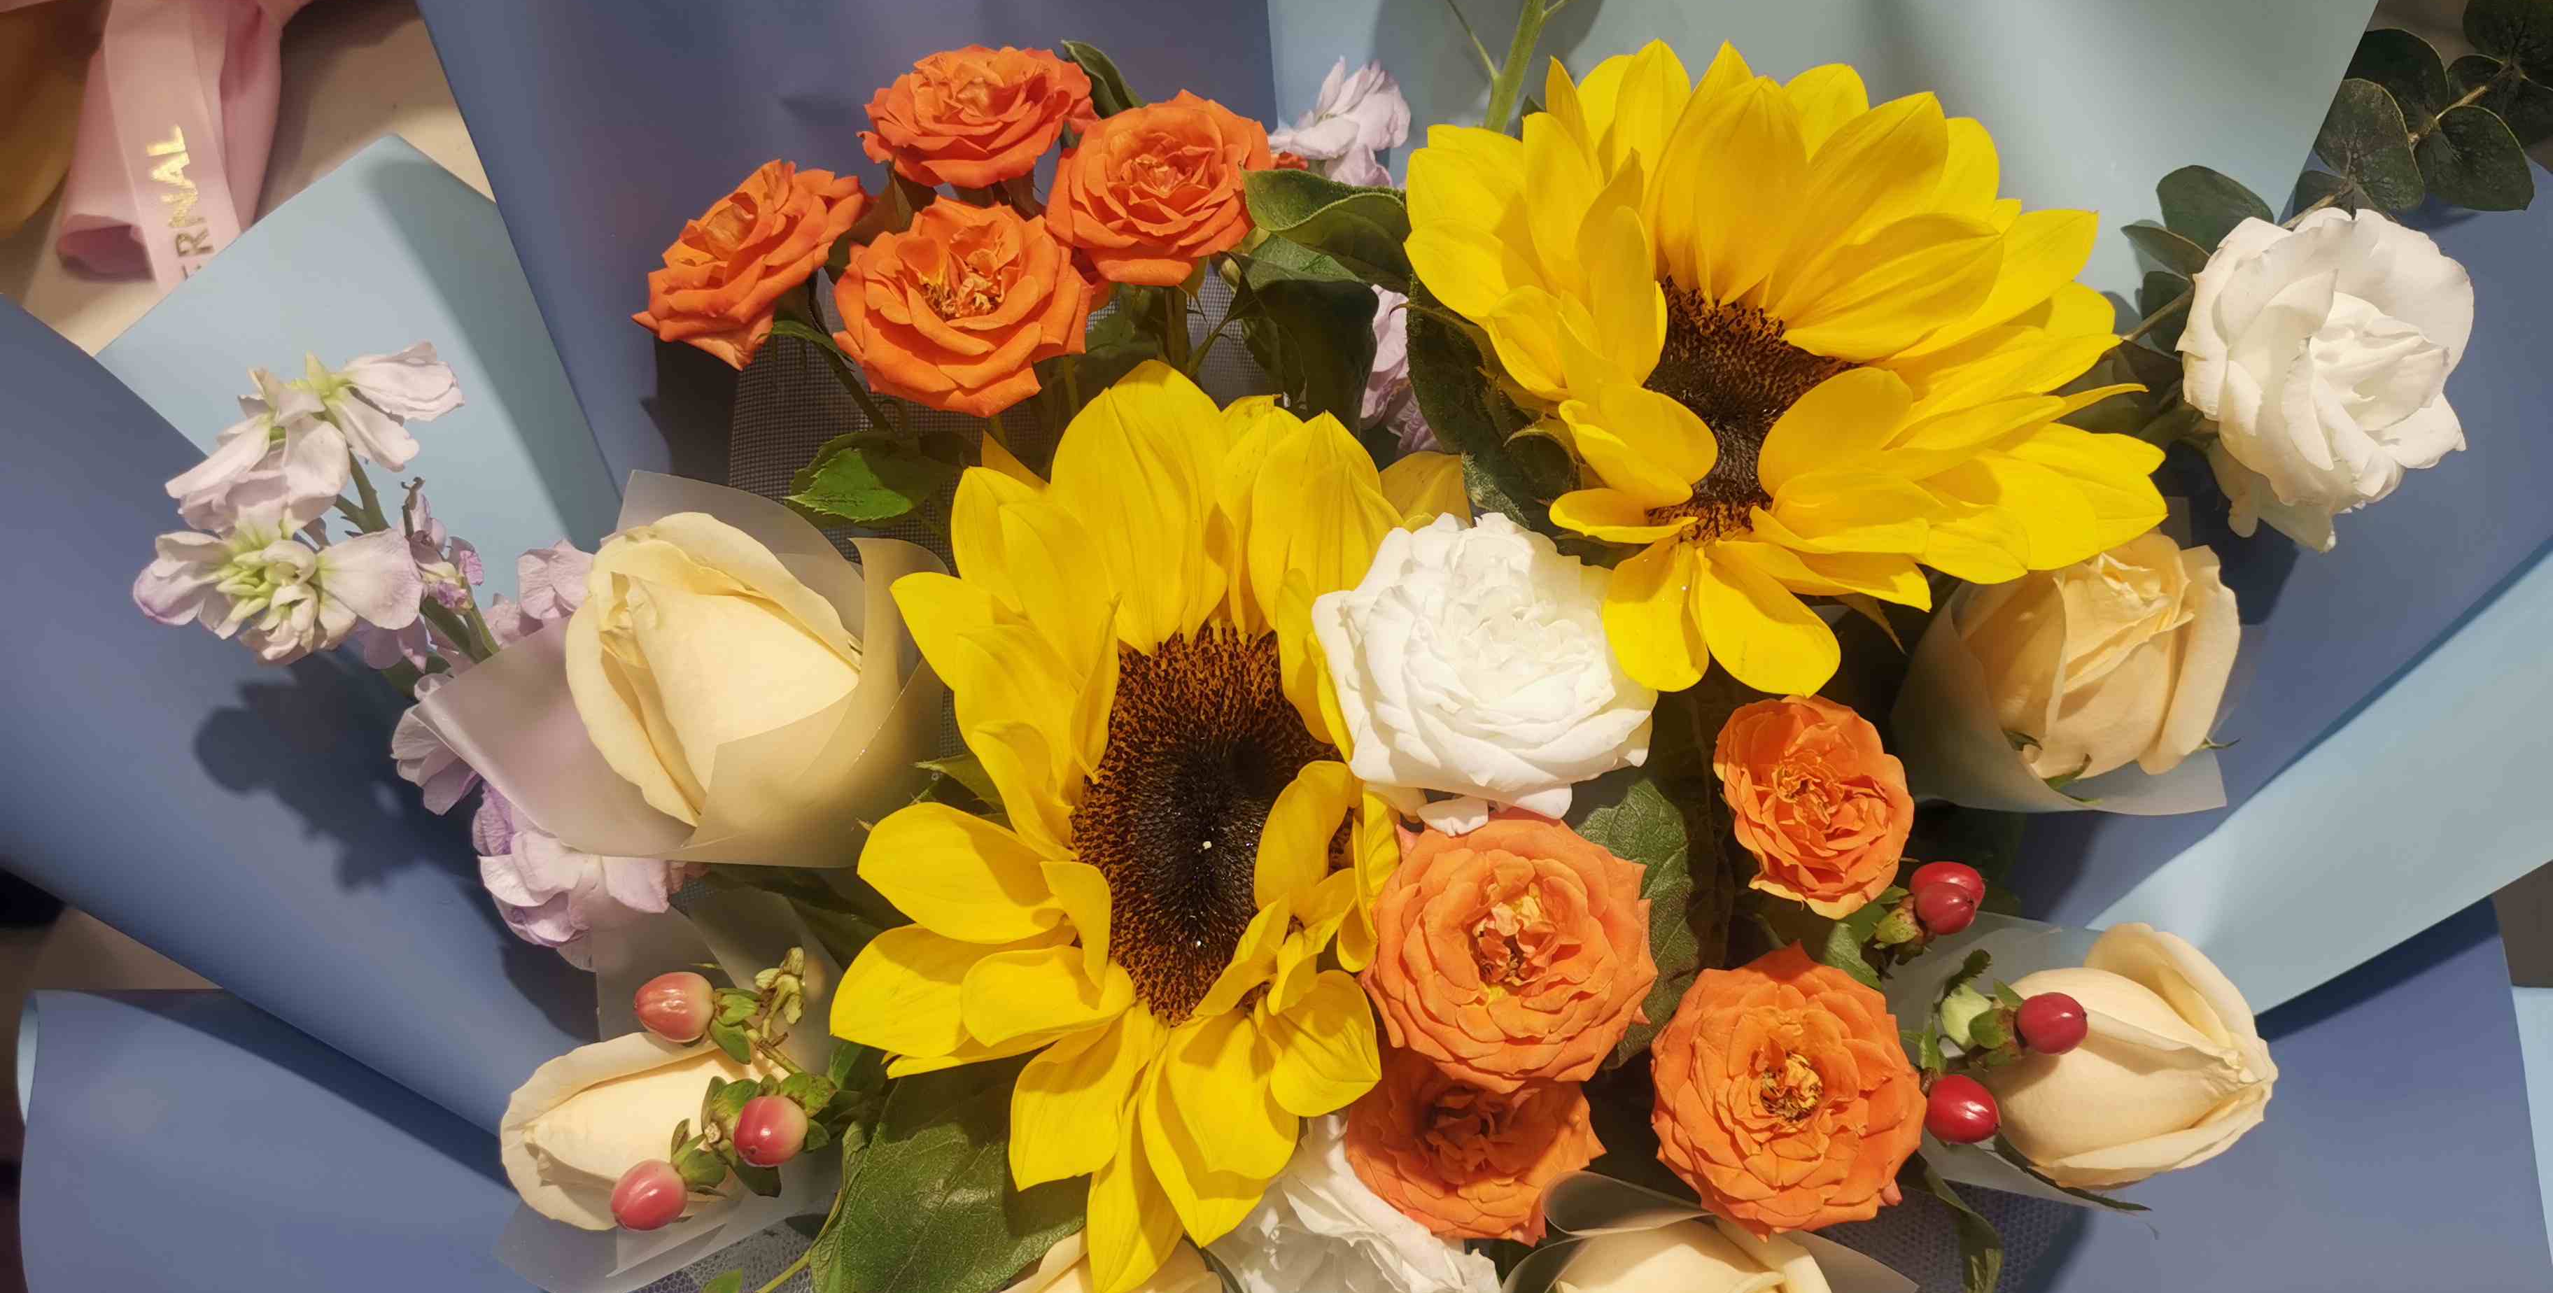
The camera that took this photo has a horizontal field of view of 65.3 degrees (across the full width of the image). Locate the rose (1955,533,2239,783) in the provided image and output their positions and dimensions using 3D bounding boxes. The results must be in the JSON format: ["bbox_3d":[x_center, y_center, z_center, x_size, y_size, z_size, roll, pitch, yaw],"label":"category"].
[{"bbox_3d":[0.173,0.001,0.420,0.054,0.054,0.054,0,63,-27],"label":"rose"}]

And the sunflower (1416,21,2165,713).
[{"bbox_3d":[0.097,-0.053,0.380,0.138,0.057,0.130,0,63,-14],"label":"sunflower"}]

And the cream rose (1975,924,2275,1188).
[{"bbox_3d":[0.170,0.083,0.400,0.058,0.053,0.053,5,90,25],"label":"cream rose"}]

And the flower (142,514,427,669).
[{"bbox_3d":[-0.208,-0.013,0.415,0.056,0.036,0.033,0,81,18],"label":"flower"}]

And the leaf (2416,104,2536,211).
[{"bbox_3d":[0.256,-0.104,0.425,0.026,0.005,0.020,27,72,10],"label":"leaf"}]

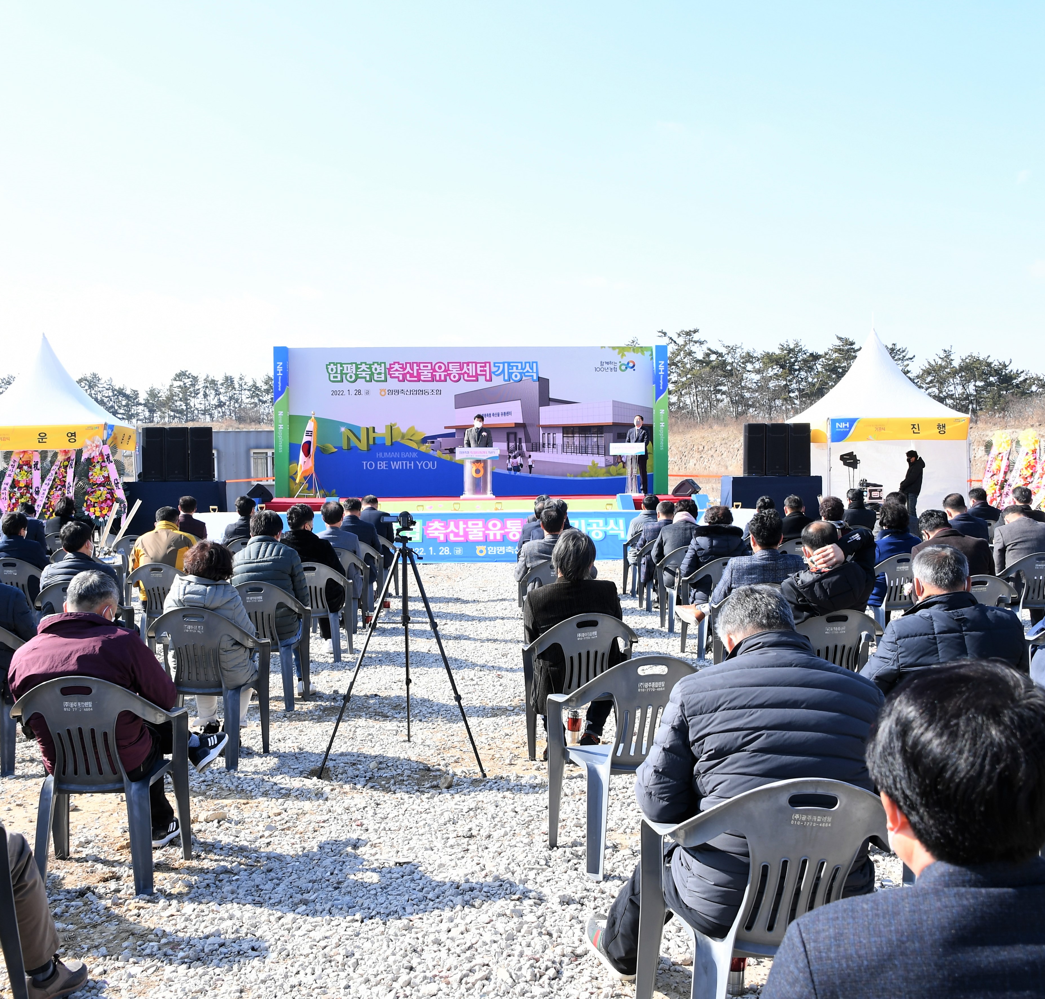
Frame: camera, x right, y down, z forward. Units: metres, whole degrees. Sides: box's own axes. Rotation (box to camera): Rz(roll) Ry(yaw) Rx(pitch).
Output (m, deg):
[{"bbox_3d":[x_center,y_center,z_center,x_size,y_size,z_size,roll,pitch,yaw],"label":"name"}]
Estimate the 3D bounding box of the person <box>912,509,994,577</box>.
[{"bbox_3d":[2.784,0.645,7.566,0.560,1.180,0.780,0,1,0],"label":"person"}]

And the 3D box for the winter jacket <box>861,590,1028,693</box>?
[{"bbox_3d":[1.475,0.626,4.253,0.600,0.620,0.460,-1,2,-4],"label":"winter jacket"}]

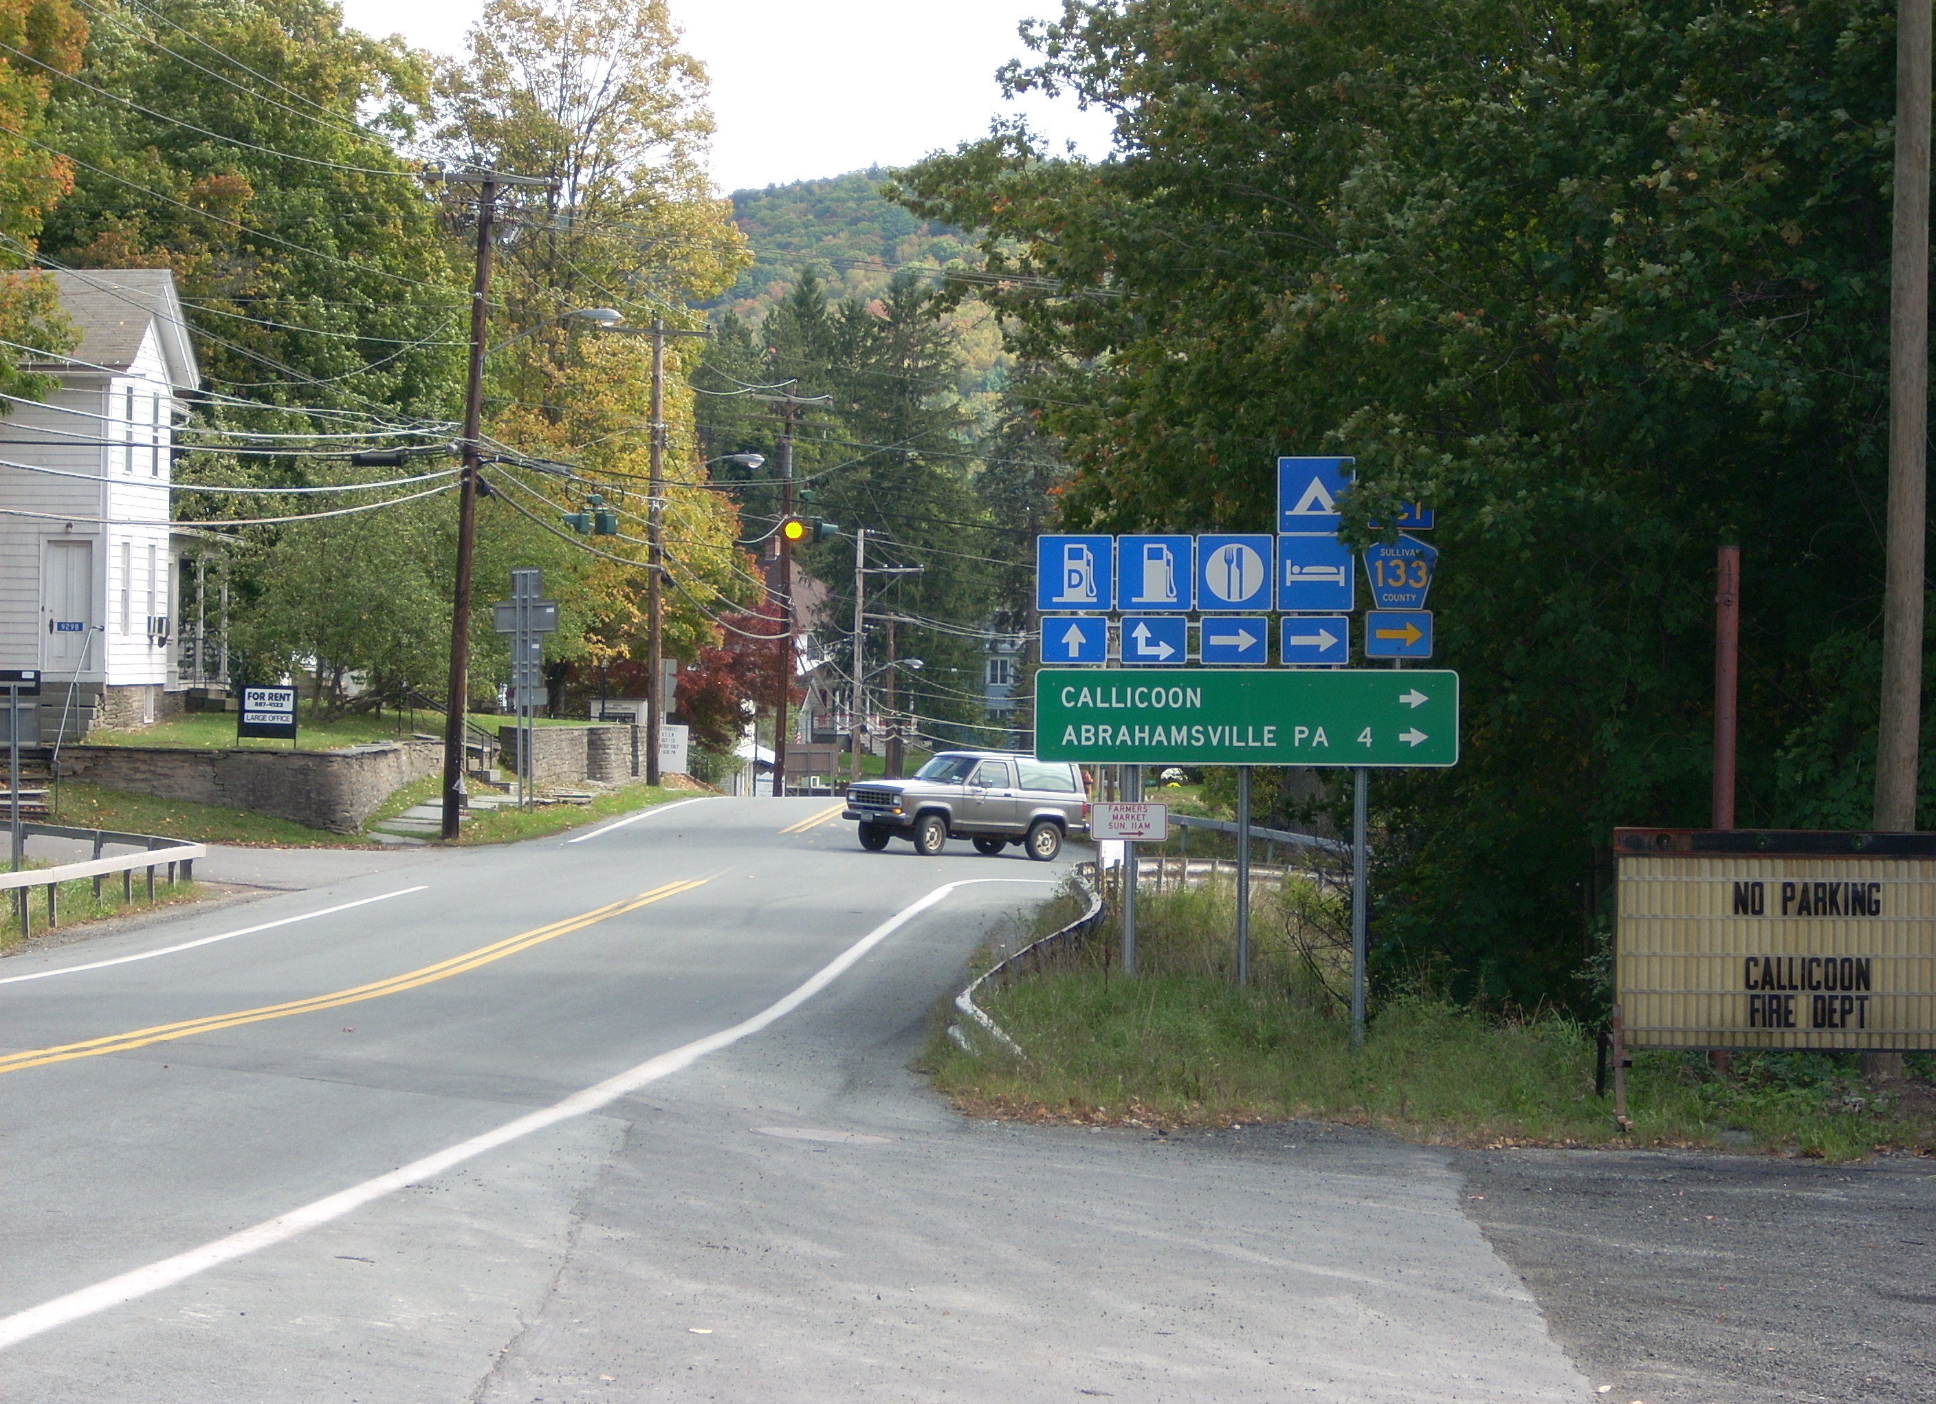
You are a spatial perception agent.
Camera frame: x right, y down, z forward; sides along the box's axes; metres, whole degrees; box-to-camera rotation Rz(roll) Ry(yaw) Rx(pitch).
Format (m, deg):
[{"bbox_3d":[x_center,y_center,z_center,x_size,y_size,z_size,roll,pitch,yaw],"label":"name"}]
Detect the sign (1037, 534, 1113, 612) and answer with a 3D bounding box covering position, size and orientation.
[{"bbox_3d":[0.854,-1.020,49.700,0.610,0.610,0.040,0,0,3],"label":"sign"}]

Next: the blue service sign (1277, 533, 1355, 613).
[{"bbox_3d":[2.757,-1.026,49.738,0.610,0.610,0.030,0,0,10],"label":"blue service sign"}]

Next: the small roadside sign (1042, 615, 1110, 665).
[{"bbox_3d":[0.848,-0.493,49.800,0.535,0.382,0.040,0,0,6],"label":"small roadside sign"}]

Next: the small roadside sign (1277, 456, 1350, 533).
[{"bbox_3d":[2.767,-1.641,49.736,0.610,0.610,0.030,0,0,10],"label":"small roadside sign"}]

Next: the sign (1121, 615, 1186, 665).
[{"bbox_3d":[1.478,-0.486,49.700,0.534,0.381,0.040,0,0,3],"label":"sign"}]

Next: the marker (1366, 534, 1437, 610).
[{"bbox_3d":[3.433,-1.036,49.621,0.610,0.615,0.030,0,0,10],"label":"marker"}]

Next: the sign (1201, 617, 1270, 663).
[{"bbox_3d":[2.116,-0.490,49.849,0.535,0.381,0.030,0,0,10],"label":"sign"}]

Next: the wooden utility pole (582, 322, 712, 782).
[{"bbox_3d":[-7.116,-3.397,140.000,2.650,10.500,0.380,0,0,0],"label":"wooden utility pole"}]

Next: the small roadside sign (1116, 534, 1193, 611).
[{"bbox_3d":[1.487,-1.026,49.955,0.610,0.610,0.030,0,0,10],"label":"small roadside sign"}]

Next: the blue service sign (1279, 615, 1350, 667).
[{"bbox_3d":[2.759,-0.486,49.700,0.534,0.381,0.040,0,0,3],"label":"blue service sign"}]

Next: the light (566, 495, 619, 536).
[{"bbox_3d":[-6.348,-3.148,106.000,0.850,0.690,0.600,0,0,22],"label":"light"}]

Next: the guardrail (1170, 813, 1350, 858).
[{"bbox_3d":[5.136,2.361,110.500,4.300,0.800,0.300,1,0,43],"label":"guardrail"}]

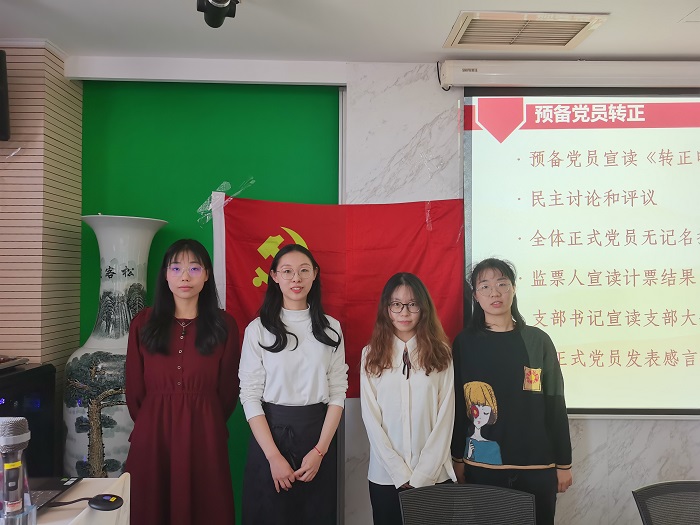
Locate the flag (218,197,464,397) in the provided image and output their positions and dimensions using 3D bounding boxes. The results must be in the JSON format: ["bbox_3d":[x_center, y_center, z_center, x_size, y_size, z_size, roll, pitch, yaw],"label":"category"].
[{"bbox_3d":[-0.050,0.165,2.650,1.200,0.970,0.060,0,0,-2],"label":"flag"}]

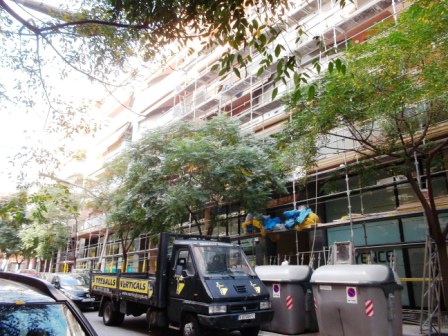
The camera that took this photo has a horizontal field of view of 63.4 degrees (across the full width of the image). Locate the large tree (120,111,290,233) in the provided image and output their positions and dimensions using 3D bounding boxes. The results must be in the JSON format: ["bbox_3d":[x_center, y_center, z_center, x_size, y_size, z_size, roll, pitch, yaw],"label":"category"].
[{"bbox_3d":[-0.736,1.474,12.770,5.800,7.000,5.600,1,-18,0],"label":"large tree"}]

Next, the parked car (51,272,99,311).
[{"bbox_3d":[-6.652,5.512,16.324,1.760,1.470,4.200,14,-21,-35],"label":"parked car"}]

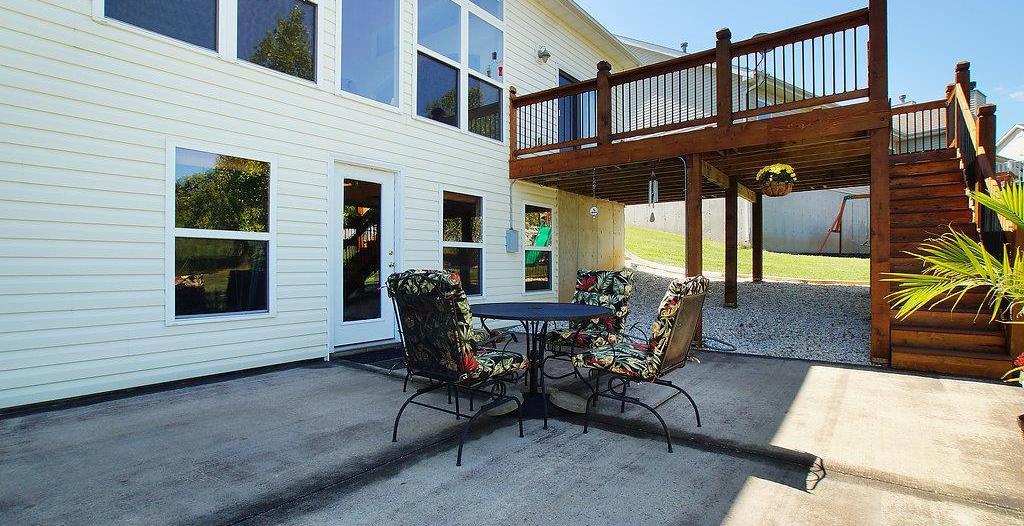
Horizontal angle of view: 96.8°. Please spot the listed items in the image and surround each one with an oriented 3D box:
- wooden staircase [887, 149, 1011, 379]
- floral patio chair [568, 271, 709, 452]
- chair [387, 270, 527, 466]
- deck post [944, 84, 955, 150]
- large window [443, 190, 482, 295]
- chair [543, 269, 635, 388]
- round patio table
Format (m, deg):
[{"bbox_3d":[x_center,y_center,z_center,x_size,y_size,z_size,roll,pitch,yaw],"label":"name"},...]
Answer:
[{"bbox_3d":[5.130,-0.310,5.550,0.930,2.740,3.200,0,0,37],"label":"wooden staircase"},{"bbox_3d":[0.810,0.555,2.885,0.660,1.000,0.590,0,0,36],"label":"floral patio chair"},{"bbox_3d":[-0.300,0.540,2.745,0.590,1.020,0.660,0,0,39],"label":"chair"},{"bbox_3d":[6.970,-2.280,7.230,0.130,1.160,0.130,0,0,37],"label":"deck post"},{"bbox_3d":[-0.670,-0.250,6.330,0.090,1.500,0.830,0,0,39],"label":"large window"},{"bbox_3d":[0.620,0.550,3.810,0.590,1.000,0.660,0,0,38],"label":"chair"},{"bbox_3d":[0.171,0.690,3.300,1.070,0.725,1.070,0,0,0],"label":"round patio table"}]

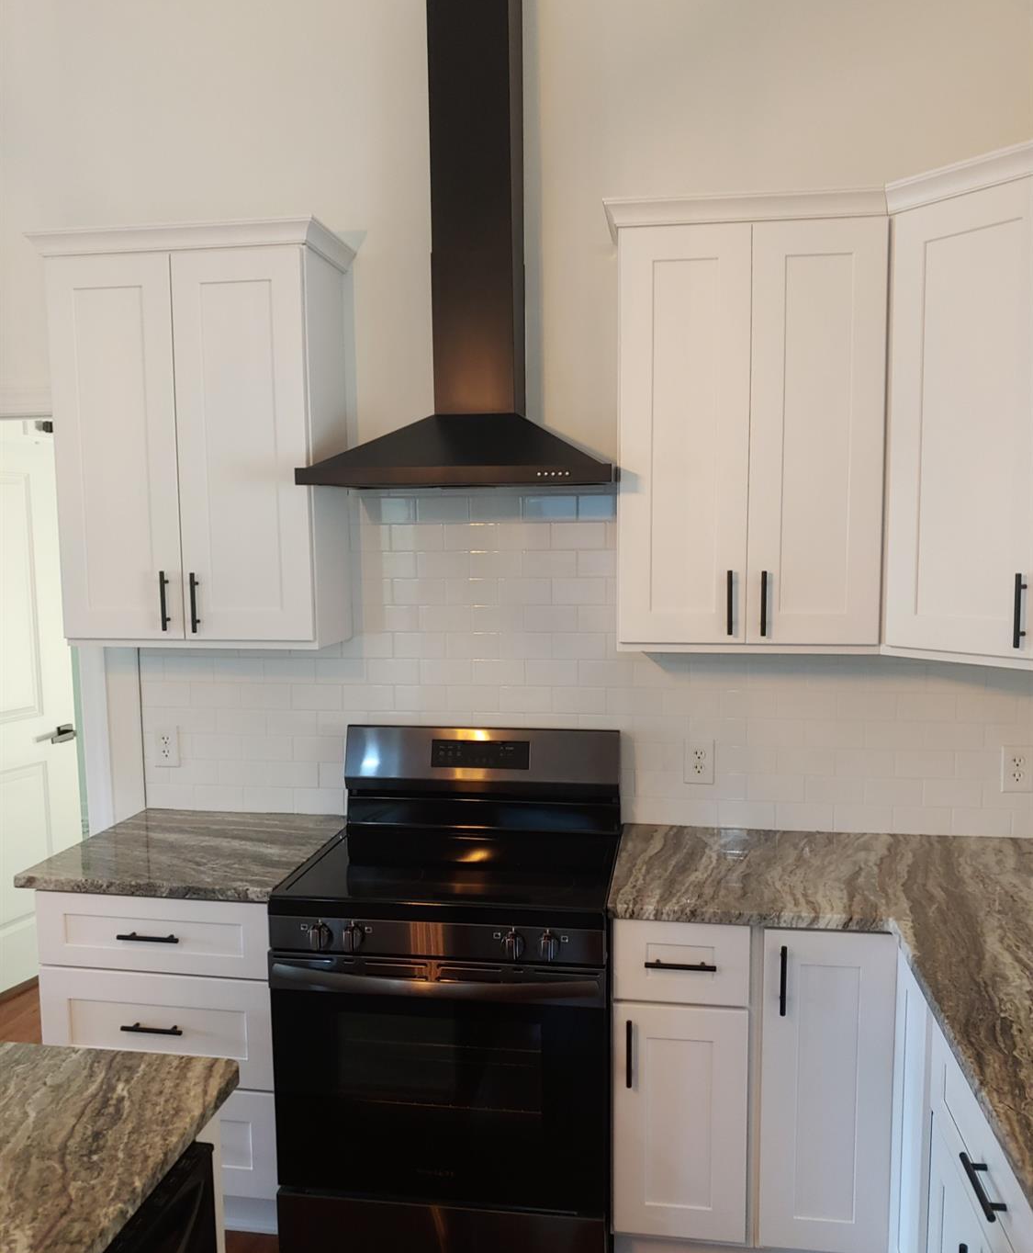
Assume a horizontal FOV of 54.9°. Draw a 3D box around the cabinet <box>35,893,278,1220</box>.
[{"bbox_3d":[-0.816,1.046,2.695,0.604,0.880,0.645,0,5,8],"label":"cabinet"}]

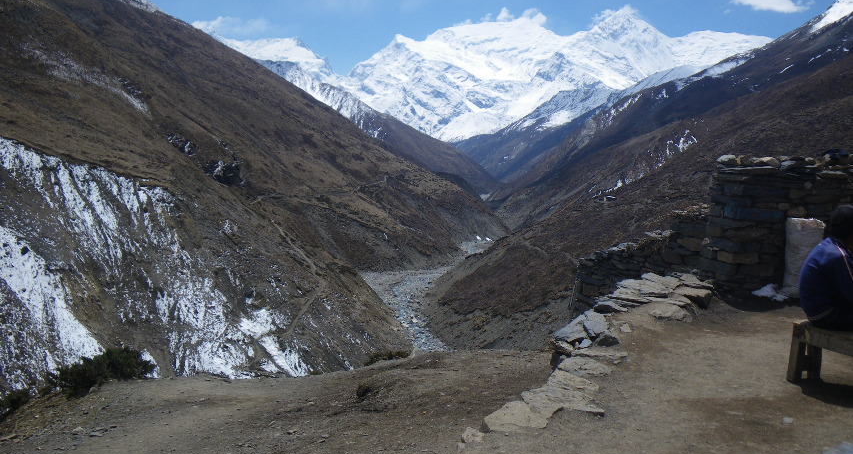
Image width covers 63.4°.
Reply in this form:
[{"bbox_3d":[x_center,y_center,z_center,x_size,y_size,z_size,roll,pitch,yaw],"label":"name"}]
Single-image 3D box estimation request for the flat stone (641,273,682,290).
[{"bbox_3d":[2.513,0.581,7.400,0.270,0.060,0.500,-2,9,-13],"label":"flat stone"}]

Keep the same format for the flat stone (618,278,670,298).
[{"bbox_3d":[2.249,0.625,7.150,0.340,0.065,0.530,-2,9,-15],"label":"flat stone"}]

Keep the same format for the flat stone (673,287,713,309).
[{"bbox_3d":[2.693,0.719,7.000,0.363,0.130,0.388,3,8,20],"label":"flat stone"}]

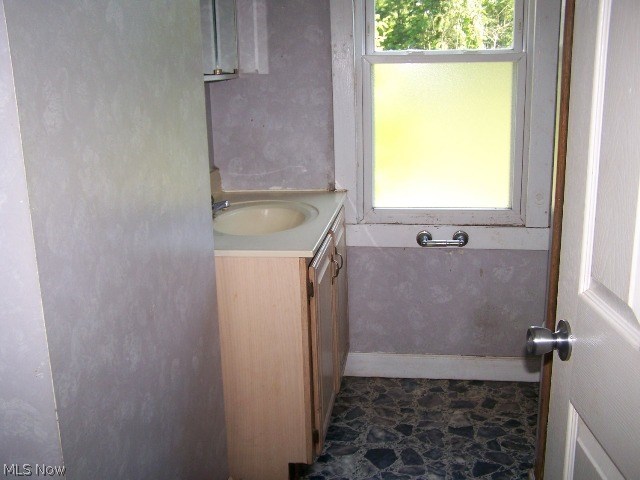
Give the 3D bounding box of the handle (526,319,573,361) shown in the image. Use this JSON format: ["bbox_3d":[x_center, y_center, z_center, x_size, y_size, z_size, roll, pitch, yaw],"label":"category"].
[{"bbox_3d":[0.360,0.160,1.110,0.054,0.065,0.065,-1,14,0],"label":"handle"}]

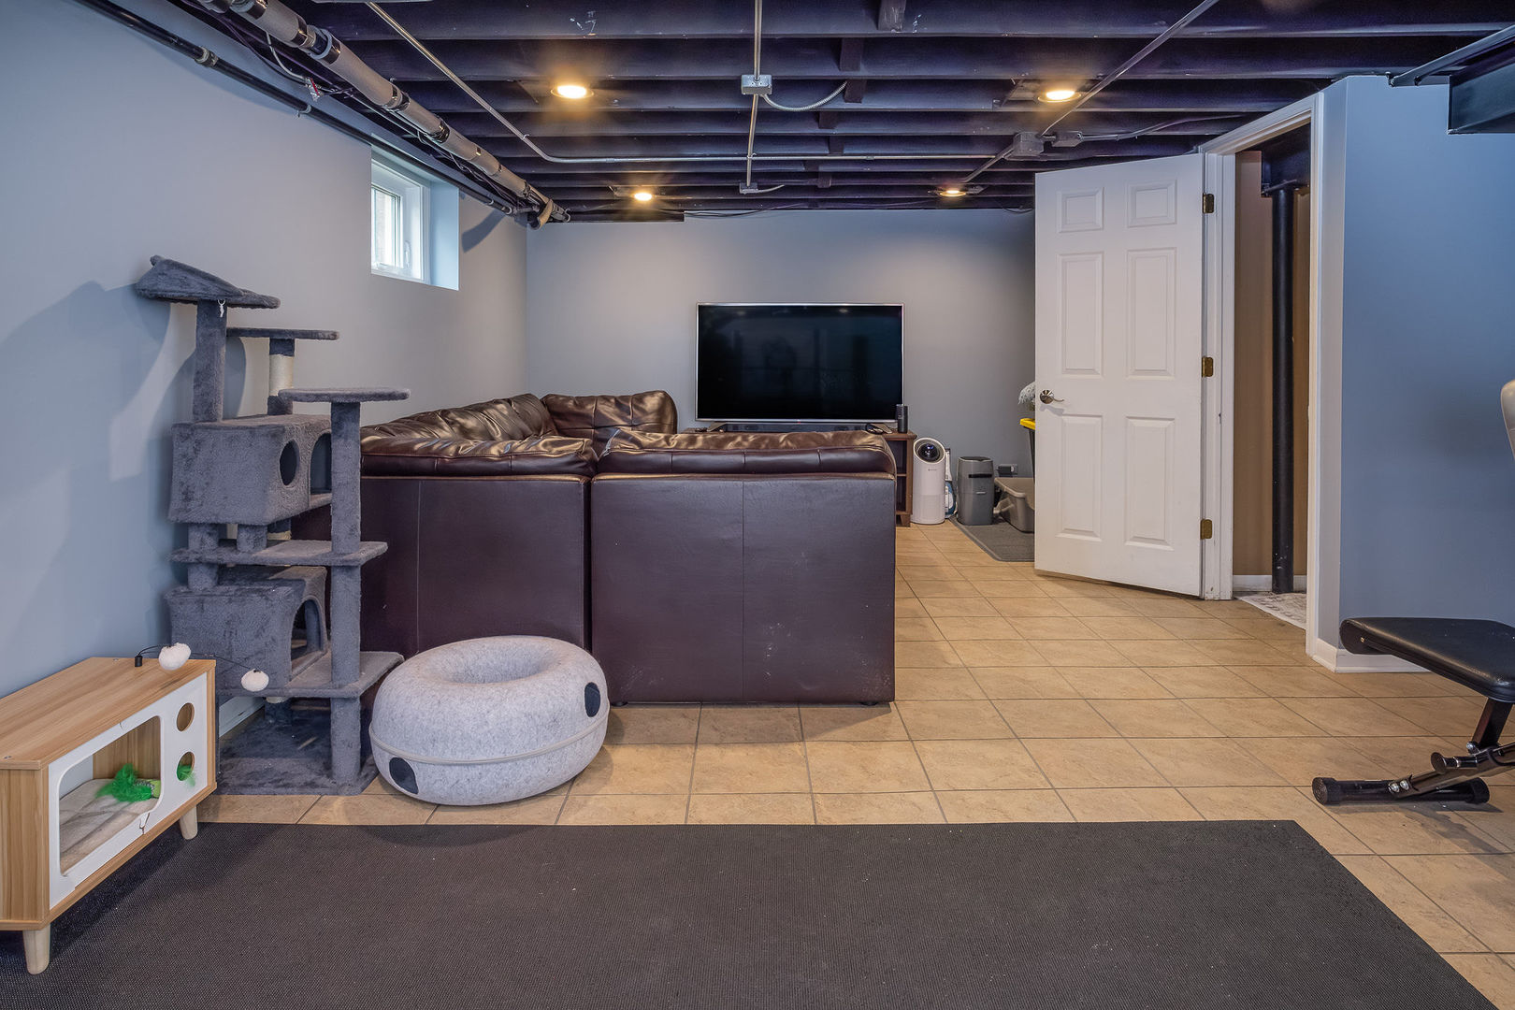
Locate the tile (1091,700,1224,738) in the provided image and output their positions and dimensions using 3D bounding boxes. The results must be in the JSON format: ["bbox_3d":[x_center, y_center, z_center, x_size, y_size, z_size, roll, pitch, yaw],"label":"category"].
[{"bbox_3d":[1.201,0.650,2.556,0.302,0.010,0.288,0,10,-1],"label":"tile"}]

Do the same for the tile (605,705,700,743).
[{"bbox_3d":[-0.330,0.675,2.610,0.307,0.010,0.300,0,10,0],"label":"tile"}]

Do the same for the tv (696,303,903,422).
[{"bbox_3d":[0.303,-0.998,5.930,1.460,0.835,0.060,0,9,-1],"label":"tv"}]

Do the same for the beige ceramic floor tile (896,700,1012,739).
[{"bbox_3d":[0.604,0.660,2.583,0.305,0.010,0.292,0,9,-1],"label":"beige ceramic floor tile"}]

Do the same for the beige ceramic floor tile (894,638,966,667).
[{"bbox_3d":[0.595,0.559,3.145,0.305,0.010,0.292,0,9,-1],"label":"beige ceramic floor tile"}]

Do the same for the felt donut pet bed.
[{"bbox_3d":[-0.722,0.572,2.322,0.610,0.285,0.610,-3,10,-18],"label":"felt donut pet bed"}]

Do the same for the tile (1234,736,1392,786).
[{"bbox_3d":[1.572,0.729,2.373,0.311,0.010,0.298,0,9,-1],"label":"tile"}]

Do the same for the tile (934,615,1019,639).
[{"bbox_3d":[0.913,0.519,3.502,0.307,0.010,0.300,0,10,0],"label":"tile"}]

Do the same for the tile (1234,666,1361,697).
[{"bbox_3d":[1.881,0.624,2.964,0.311,0.010,0.298,0,9,-1],"label":"tile"}]

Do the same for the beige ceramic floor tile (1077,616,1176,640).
[{"bbox_3d":[1.490,0.500,3.392,0.302,0.010,0.288,0,10,-1],"label":"beige ceramic floor tile"}]

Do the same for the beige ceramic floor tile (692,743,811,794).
[{"bbox_3d":[-0.014,0.703,2.256,0.302,0.010,0.288,0,10,-1],"label":"beige ceramic floor tile"}]

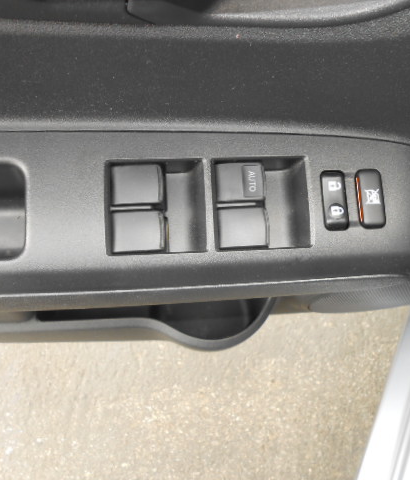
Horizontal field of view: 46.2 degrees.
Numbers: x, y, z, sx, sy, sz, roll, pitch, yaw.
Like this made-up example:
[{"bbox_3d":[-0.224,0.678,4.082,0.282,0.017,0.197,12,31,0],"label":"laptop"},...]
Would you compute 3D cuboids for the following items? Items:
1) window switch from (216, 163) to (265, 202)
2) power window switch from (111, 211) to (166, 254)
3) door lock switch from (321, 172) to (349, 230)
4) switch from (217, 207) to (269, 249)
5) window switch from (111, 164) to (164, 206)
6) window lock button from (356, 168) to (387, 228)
[{"bbox_3d":[0.019,-0.031,0.258,0.025,0.010,0.019,-2,83,-6],"label":"window switch"},{"bbox_3d":[-0.034,-0.004,0.251,0.026,0.010,0.020,-2,83,-6],"label":"power window switch"},{"bbox_3d":[0.070,-0.021,0.257,0.013,0.008,0.031,-2,83,-6],"label":"door lock switch"},{"bbox_3d":[0.021,-0.006,0.256,0.025,0.010,0.020,-2,83,-6],"label":"switch"},{"bbox_3d":[-0.035,-0.029,0.253,0.026,0.010,0.019,-2,83,-6],"label":"window switch"},{"bbox_3d":[0.089,-0.022,0.259,0.013,0.008,0.031,-2,83,-6],"label":"window lock button"}]

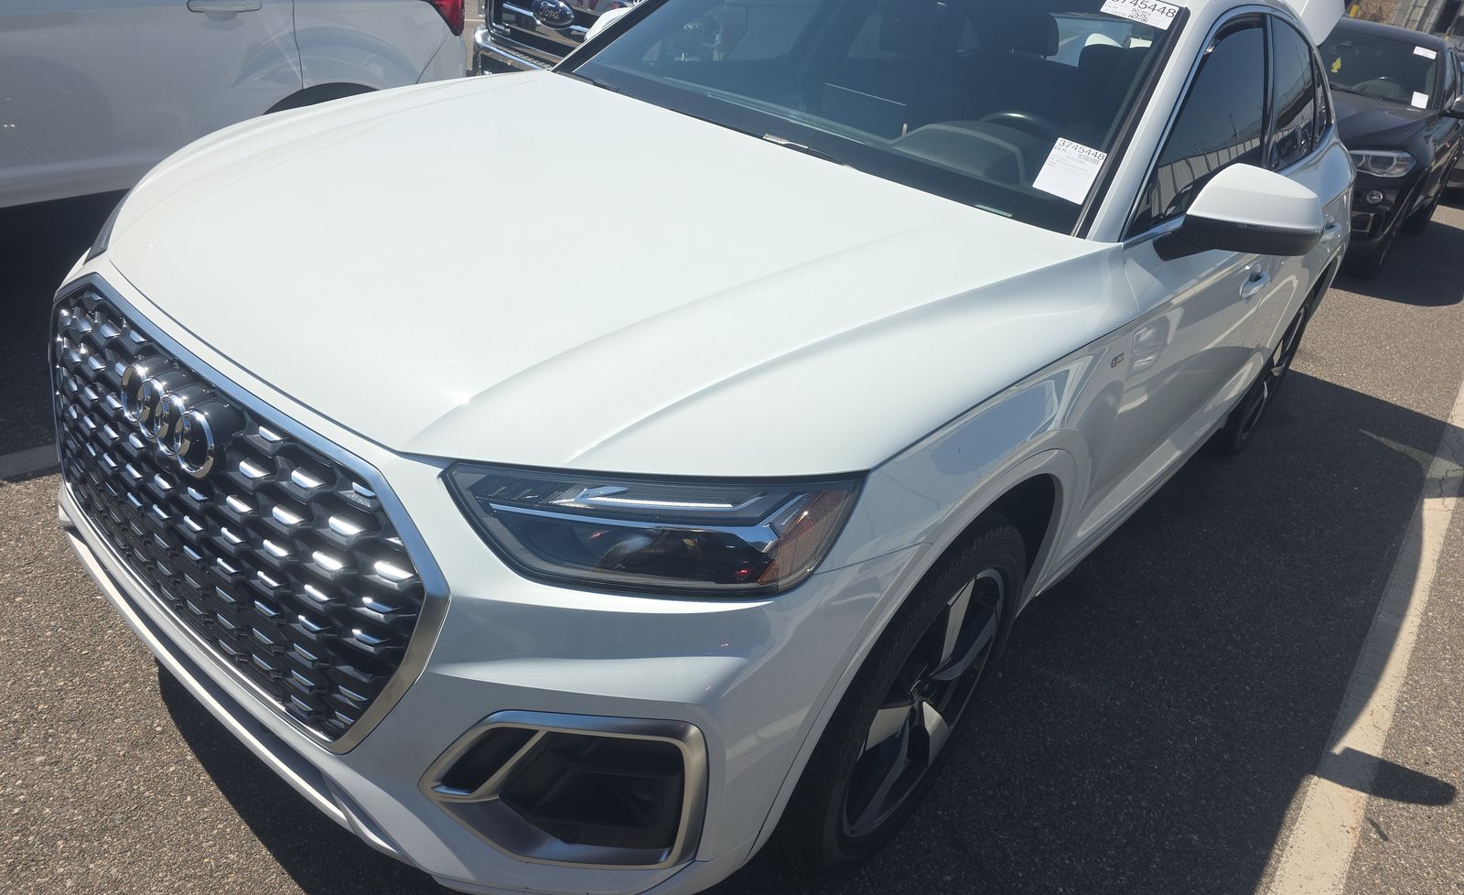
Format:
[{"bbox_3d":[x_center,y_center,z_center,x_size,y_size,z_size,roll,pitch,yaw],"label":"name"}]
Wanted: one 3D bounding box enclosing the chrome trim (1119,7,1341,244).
[{"bbox_3d":[1.497,-0.933,2.697,0.250,0.500,2.400,28,31,30],"label":"chrome trim"}]

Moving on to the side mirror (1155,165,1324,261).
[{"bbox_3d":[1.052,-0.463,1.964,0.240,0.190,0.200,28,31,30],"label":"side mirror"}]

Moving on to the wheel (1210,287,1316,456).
[{"bbox_3d":[2.039,-0.329,3.869,0.250,0.735,0.735,28,31,30],"label":"wheel"}]

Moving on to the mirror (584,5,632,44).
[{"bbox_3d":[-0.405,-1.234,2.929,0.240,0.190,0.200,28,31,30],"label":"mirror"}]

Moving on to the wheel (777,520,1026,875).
[{"bbox_3d":[0.277,0.407,1.789,0.250,0.735,0.735,28,31,30],"label":"wheel"}]

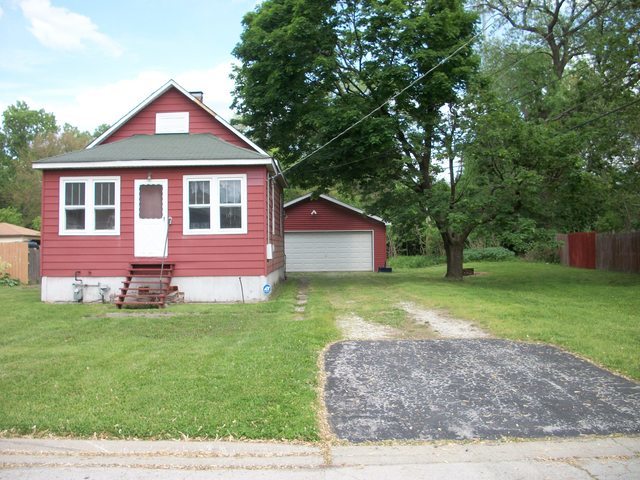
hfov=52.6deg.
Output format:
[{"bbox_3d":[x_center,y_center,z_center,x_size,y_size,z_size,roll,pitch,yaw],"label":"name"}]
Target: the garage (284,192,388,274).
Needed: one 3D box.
[{"bbox_3d":[-0.250,-0.380,37.600,7.600,4.200,6.900,0,0,0],"label":"garage"}]

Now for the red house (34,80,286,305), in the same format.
[{"bbox_3d":[-4.500,-1.560,21.900,6.450,6.550,9.400,0,0,0],"label":"red house"}]

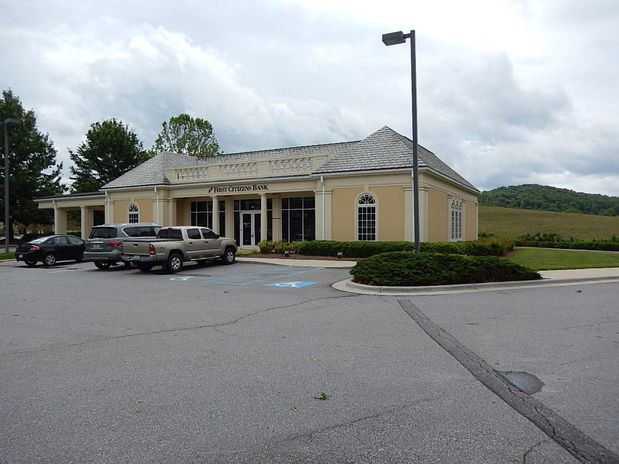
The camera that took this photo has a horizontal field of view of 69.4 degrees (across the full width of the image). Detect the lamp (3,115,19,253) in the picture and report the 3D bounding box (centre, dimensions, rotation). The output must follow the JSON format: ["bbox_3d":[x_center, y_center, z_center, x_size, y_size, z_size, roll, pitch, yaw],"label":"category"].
[{"bbox_3d":[-16.477,-2.586,24.786,1.150,7.470,0.420,0,0,29],"label":"lamp"}]

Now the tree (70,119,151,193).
[{"bbox_3d":[-24.593,-6.385,55.049,10.300,15.200,10.300,0,0,29],"label":"tree"}]

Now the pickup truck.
[{"bbox_3d":[-5.245,0.650,19.035,1.895,1.780,5.290,0,0,30],"label":"pickup truck"}]

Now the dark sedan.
[{"bbox_3d":[-12.366,0.883,22.676,1.740,1.480,4.470,0,0,28],"label":"dark sedan"}]

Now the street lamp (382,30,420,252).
[{"bbox_3d":[2.743,-2.315,13.741,1.020,7.540,0.420,0,0,29],"label":"street lamp"}]

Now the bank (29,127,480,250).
[{"bbox_3d":[-4.959,-2.481,36.471,33.250,7.110,16.920,0,0,29],"label":"bank"}]

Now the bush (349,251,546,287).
[{"bbox_3d":[4.052,1.032,13.957,6.000,0.860,2.700,0,0,-8],"label":"bush"}]

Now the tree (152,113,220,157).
[{"bbox_3d":[-16.631,-7.584,61.056,9.800,17.400,9.800,0,0,29],"label":"tree"}]

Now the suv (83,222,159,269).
[{"bbox_3d":[-7.516,0.605,20.538,2.030,1.920,5.250,0,0,26],"label":"suv"}]

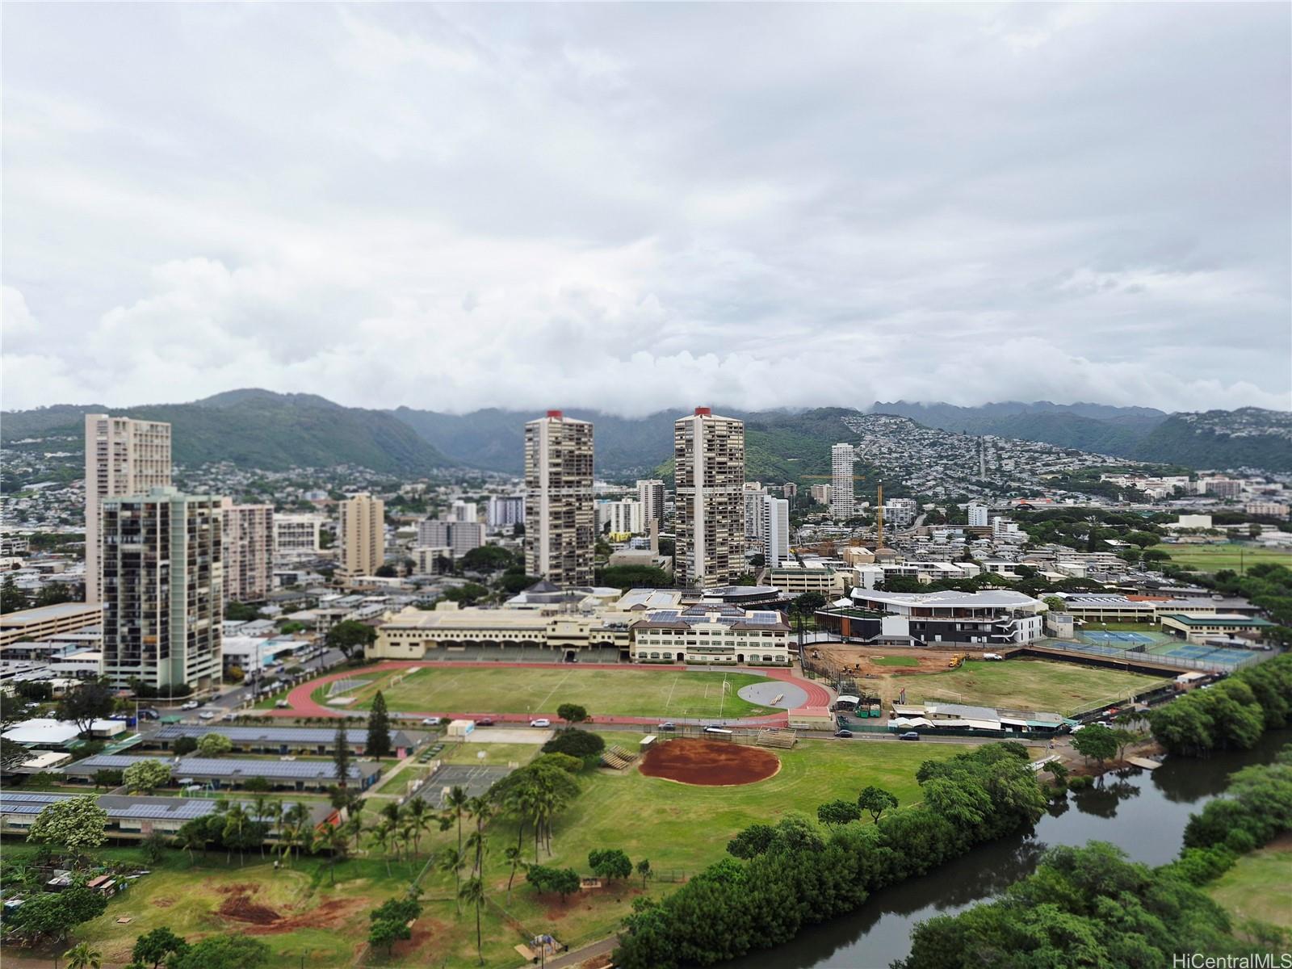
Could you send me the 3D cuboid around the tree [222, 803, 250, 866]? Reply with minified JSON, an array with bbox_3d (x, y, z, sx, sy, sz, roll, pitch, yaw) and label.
[{"bbox_3d":[-72.380,62.100,152.100,4.830,10.990,4.830,0,0,0],"label":"tree"}]

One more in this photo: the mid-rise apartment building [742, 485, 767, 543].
[{"bbox_3d":[115.450,31.120,905.000,25.000,65.440,18.000,0,0,-15],"label":"mid-rise apartment building"}]

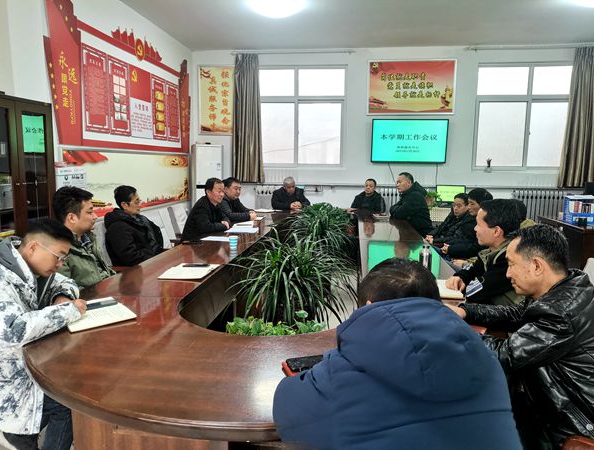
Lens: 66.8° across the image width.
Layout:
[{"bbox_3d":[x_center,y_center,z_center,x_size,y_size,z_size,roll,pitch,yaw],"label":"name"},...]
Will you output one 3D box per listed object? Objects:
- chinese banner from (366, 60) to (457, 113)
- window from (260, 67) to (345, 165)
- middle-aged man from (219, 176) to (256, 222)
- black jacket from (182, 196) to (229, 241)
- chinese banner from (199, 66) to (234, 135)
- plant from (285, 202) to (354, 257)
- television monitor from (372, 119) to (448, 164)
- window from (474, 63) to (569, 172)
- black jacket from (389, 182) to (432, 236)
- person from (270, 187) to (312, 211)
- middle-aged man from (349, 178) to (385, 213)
[{"bbox_3d":[1.899,-2.275,7.473,1.418,0.885,0.035,2,8,7],"label":"chinese banner"},{"bbox_3d":[0.004,-1.854,7.779,1.651,1.706,0.100,2,8,7],"label":"window"},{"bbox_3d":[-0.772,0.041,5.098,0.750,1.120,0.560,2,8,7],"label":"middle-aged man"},{"bbox_3d":[-0.821,0.035,4.168,0.480,0.580,0.530,2,8,7],"label":"black jacket"},{"bbox_3d":[-1.384,-2.176,7.884,0.703,1.173,0.035,2,8,7],"label":"chinese banner"},{"bbox_3d":[0.245,0.241,4.779,0.740,0.880,0.740,2,8,7],"label":"plant"},{"bbox_3d":[1.909,-1.418,7.648,1.240,0.725,0.080,2,13,7],"label":"television monitor"},{"bbox_3d":[3.755,-1.744,7.340,1.631,1.742,0.100,2,8,7],"label":"window"},{"bbox_3d":[1.415,-0.186,5.606,0.520,0.700,0.560,2,8,10],"label":"black jacket"},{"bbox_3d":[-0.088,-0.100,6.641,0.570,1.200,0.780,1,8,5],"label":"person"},{"bbox_3d":[1.029,-0.066,6.548,0.540,1.185,0.780,3,8,17],"label":"middle-aged man"}]

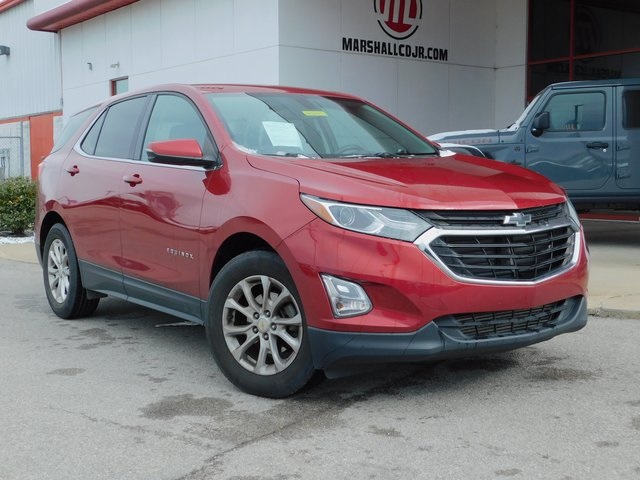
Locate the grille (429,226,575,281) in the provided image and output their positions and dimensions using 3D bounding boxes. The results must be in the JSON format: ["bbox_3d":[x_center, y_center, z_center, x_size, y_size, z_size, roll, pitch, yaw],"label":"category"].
[{"bbox_3d":[0.907,0.066,3.790,1.080,0.265,0.190,-4,6,-36],"label":"grille"}]

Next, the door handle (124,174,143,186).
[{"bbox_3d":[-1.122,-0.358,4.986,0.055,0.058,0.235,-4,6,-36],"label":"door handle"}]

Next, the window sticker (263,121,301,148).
[{"bbox_3d":[-0.204,-0.574,4.522,0.180,0.012,0.285,1,33,-15],"label":"window sticker"}]

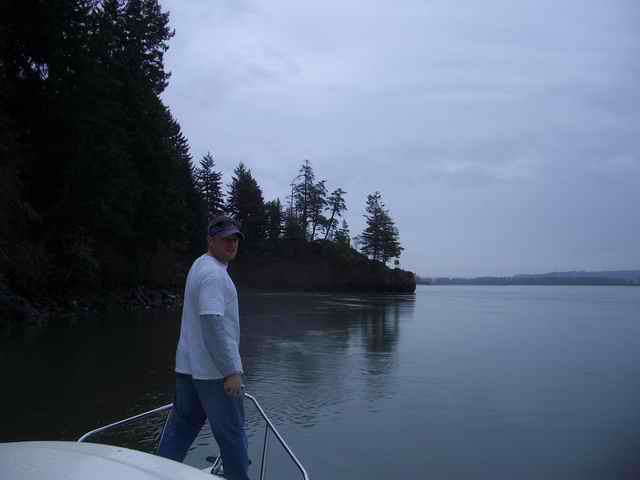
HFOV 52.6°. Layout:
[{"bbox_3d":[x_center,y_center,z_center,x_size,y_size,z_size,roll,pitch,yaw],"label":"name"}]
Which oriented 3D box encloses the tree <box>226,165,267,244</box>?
[{"bbox_3d":[-12.040,-5.815,106.000,6.550,13.760,6.550,0,-4,0],"label":"tree"}]

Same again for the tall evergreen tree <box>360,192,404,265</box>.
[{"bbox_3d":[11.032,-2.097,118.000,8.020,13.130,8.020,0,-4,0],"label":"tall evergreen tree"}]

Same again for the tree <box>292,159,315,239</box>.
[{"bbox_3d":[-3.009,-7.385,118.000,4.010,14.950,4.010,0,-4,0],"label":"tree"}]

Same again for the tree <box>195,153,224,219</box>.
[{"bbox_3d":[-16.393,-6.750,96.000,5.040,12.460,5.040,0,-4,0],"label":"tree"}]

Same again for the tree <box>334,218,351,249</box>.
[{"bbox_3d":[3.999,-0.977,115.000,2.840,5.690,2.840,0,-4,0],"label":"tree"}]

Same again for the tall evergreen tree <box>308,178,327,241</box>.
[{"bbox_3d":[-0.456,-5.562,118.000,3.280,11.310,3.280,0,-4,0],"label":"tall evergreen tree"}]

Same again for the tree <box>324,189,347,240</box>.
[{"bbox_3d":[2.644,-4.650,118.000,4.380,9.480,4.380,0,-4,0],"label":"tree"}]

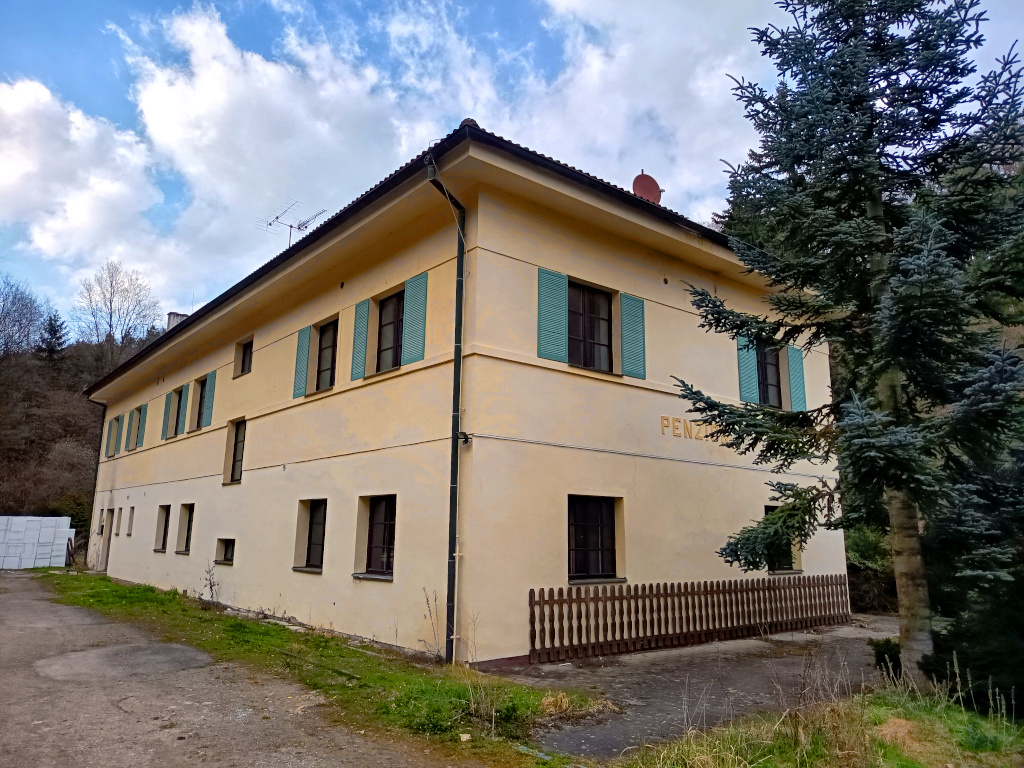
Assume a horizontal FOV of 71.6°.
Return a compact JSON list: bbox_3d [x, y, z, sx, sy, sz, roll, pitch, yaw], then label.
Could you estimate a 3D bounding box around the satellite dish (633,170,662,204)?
[{"bbox_3d":[3.210,-4.484,16.276,0.800,0.880,0.450,8,-14,-31],"label":"satellite dish"}]

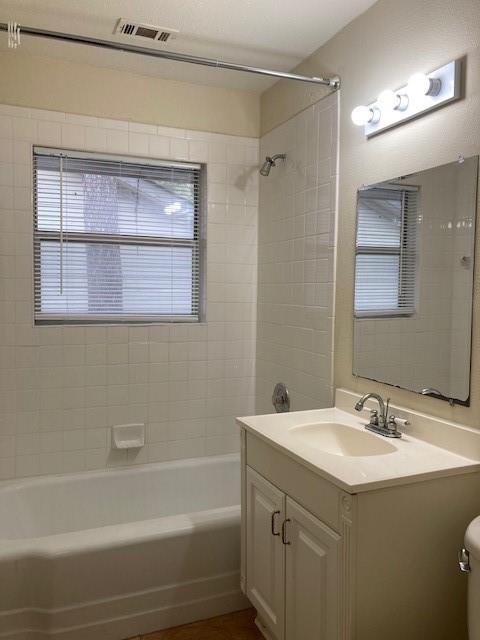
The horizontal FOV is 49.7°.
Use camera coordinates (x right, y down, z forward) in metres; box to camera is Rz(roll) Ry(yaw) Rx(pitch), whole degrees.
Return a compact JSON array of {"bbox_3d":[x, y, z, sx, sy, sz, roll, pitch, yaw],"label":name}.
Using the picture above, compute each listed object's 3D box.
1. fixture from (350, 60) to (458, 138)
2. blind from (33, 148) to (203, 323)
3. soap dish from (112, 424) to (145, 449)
[{"bbox_3d":[0.531,-0.752,1.780,0.130,0.115,0.457,-1,3,-22],"label":"fixture"},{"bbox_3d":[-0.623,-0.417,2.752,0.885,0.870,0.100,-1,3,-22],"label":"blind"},{"bbox_3d":[-0.589,0.620,2.731,0.160,0.110,0.075,-1,3,-22],"label":"soap dish"}]

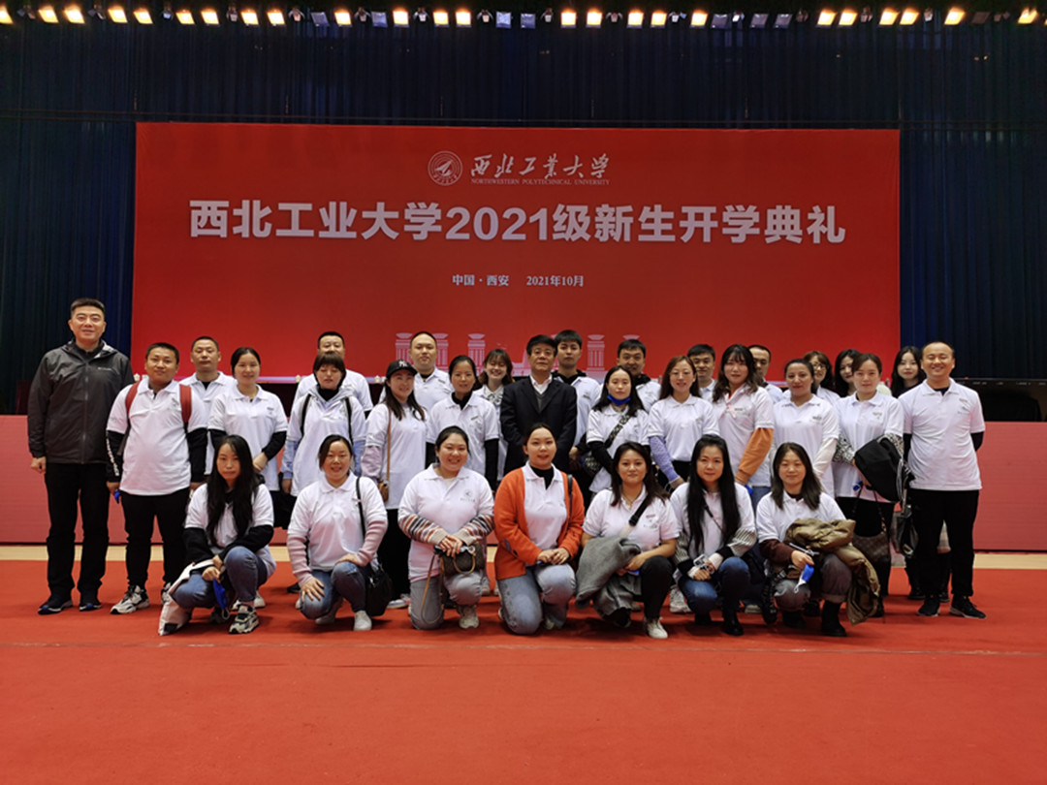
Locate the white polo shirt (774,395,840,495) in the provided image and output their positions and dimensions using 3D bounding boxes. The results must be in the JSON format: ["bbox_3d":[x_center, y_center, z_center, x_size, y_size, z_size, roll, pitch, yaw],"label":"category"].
[{"bbox_3d":[1.726,0.345,5.130,0.480,0.660,0.280,0,-1,19],"label":"white polo shirt"}]

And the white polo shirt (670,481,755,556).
[{"bbox_3d":[1.062,0.745,4.600,0.450,0.513,0.340,0,-1,8],"label":"white polo shirt"}]

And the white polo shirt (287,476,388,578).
[{"bbox_3d":[-1.091,0.770,4.800,0.540,0.600,0.340,0,-1,-9],"label":"white polo shirt"}]

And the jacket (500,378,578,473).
[{"bbox_3d":[0.103,0.264,5.280,0.500,0.760,0.290,0,-1,0],"label":"jacket"}]

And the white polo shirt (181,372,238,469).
[{"bbox_3d":[-2.138,0.206,5.500,0.490,0.692,0.280,1,-1,-13],"label":"white polo shirt"}]

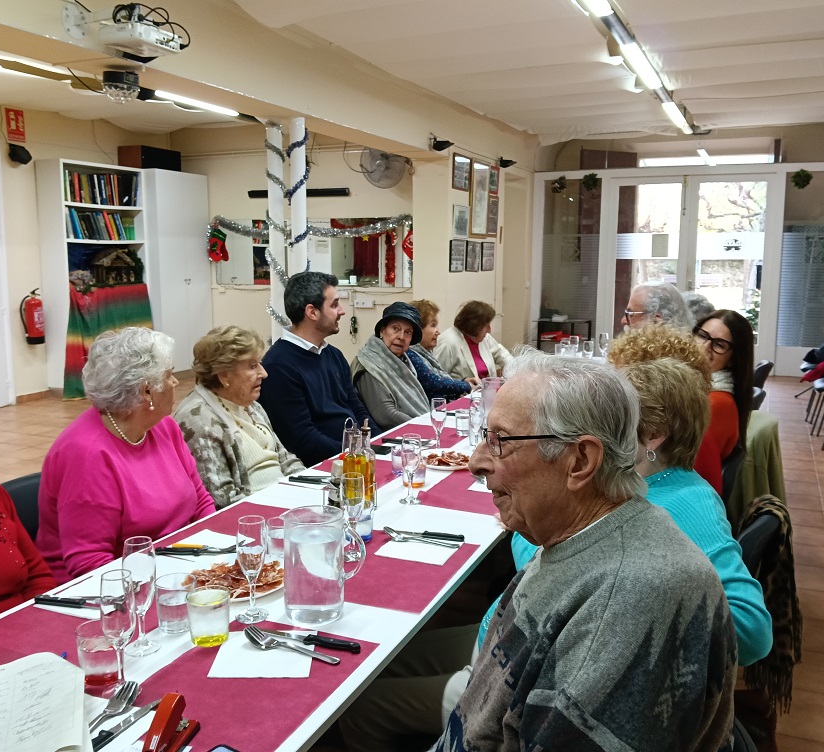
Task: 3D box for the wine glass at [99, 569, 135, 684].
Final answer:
[{"bbox_3d":[-0.489,0.429,1.299,0.065,0.206,0.065,4,10,24],"label":"wine glass"}]

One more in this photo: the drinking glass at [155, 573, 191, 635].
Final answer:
[{"bbox_3d":[-0.465,0.448,1.529,0.080,0.096,0.080,0,9,0],"label":"drinking glass"}]

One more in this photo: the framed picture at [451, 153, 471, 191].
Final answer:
[{"bbox_3d":[0.498,-2.033,7.809,0.030,0.345,0.480,4,9,24],"label":"framed picture"}]

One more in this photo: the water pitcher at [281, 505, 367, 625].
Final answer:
[{"bbox_3d":[-0.169,0.358,1.489,0.168,0.200,0.113,-2,9,-11],"label":"water pitcher"}]

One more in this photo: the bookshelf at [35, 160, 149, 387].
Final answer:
[{"bbox_3d":[-3.338,-1.037,8.333,0.300,2.360,1.060,4,10,24],"label":"bookshelf"}]

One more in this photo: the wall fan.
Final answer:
[{"bbox_3d":[-0.290,-2.106,7.897,0.440,0.440,0.310,2,9,12],"label":"wall fan"}]

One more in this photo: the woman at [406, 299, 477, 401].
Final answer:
[{"bbox_3d":[0.147,0.239,3.883,0.680,1.210,0.500,4,9,24],"label":"woman"}]

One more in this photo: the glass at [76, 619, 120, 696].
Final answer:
[{"bbox_3d":[-0.501,0.449,1.249,0.073,0.087,0.073,0,9,0],"label":"glass"}]

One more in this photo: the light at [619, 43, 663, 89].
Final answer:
[{"bbox_3d":[1.757,-2.310,5.901,0.110,0.080,1.480,4,9,24],"label":"light"}]

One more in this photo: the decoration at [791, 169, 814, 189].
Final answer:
[{"bbox_3d":[4.559,-2.308,9.138,0.260,0.250,0.220,3,9,17],"label":"decoration"}]

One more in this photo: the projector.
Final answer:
[{"bbox_3d":[-1.223,-1.506,3.525,0.215,0.085,0.285,4,10,24],"label":"projector"}]

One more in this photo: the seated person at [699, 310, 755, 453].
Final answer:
[{"bbox_3d":[0.988,0.380,2.998,0.680,1.260,0.480,2,9,14],"label":"seated person"}]

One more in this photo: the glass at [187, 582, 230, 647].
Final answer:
[{"bbox_3d":[-0.360,0.429,1.389,0.075,0.085,0.075,0,9,0],"label":"glass"}]

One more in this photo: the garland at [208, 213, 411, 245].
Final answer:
[{"bbox_3d":[-1.199,-1.646,8.653,2.620,0.330,0.100,4,9,24],"label":"garland"}]

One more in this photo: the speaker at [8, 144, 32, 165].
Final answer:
[{"bbox_3d":[-3.709,-2.093,7.392,0.160,0.145,0.145,25,18,19],"label":"speaker"}]

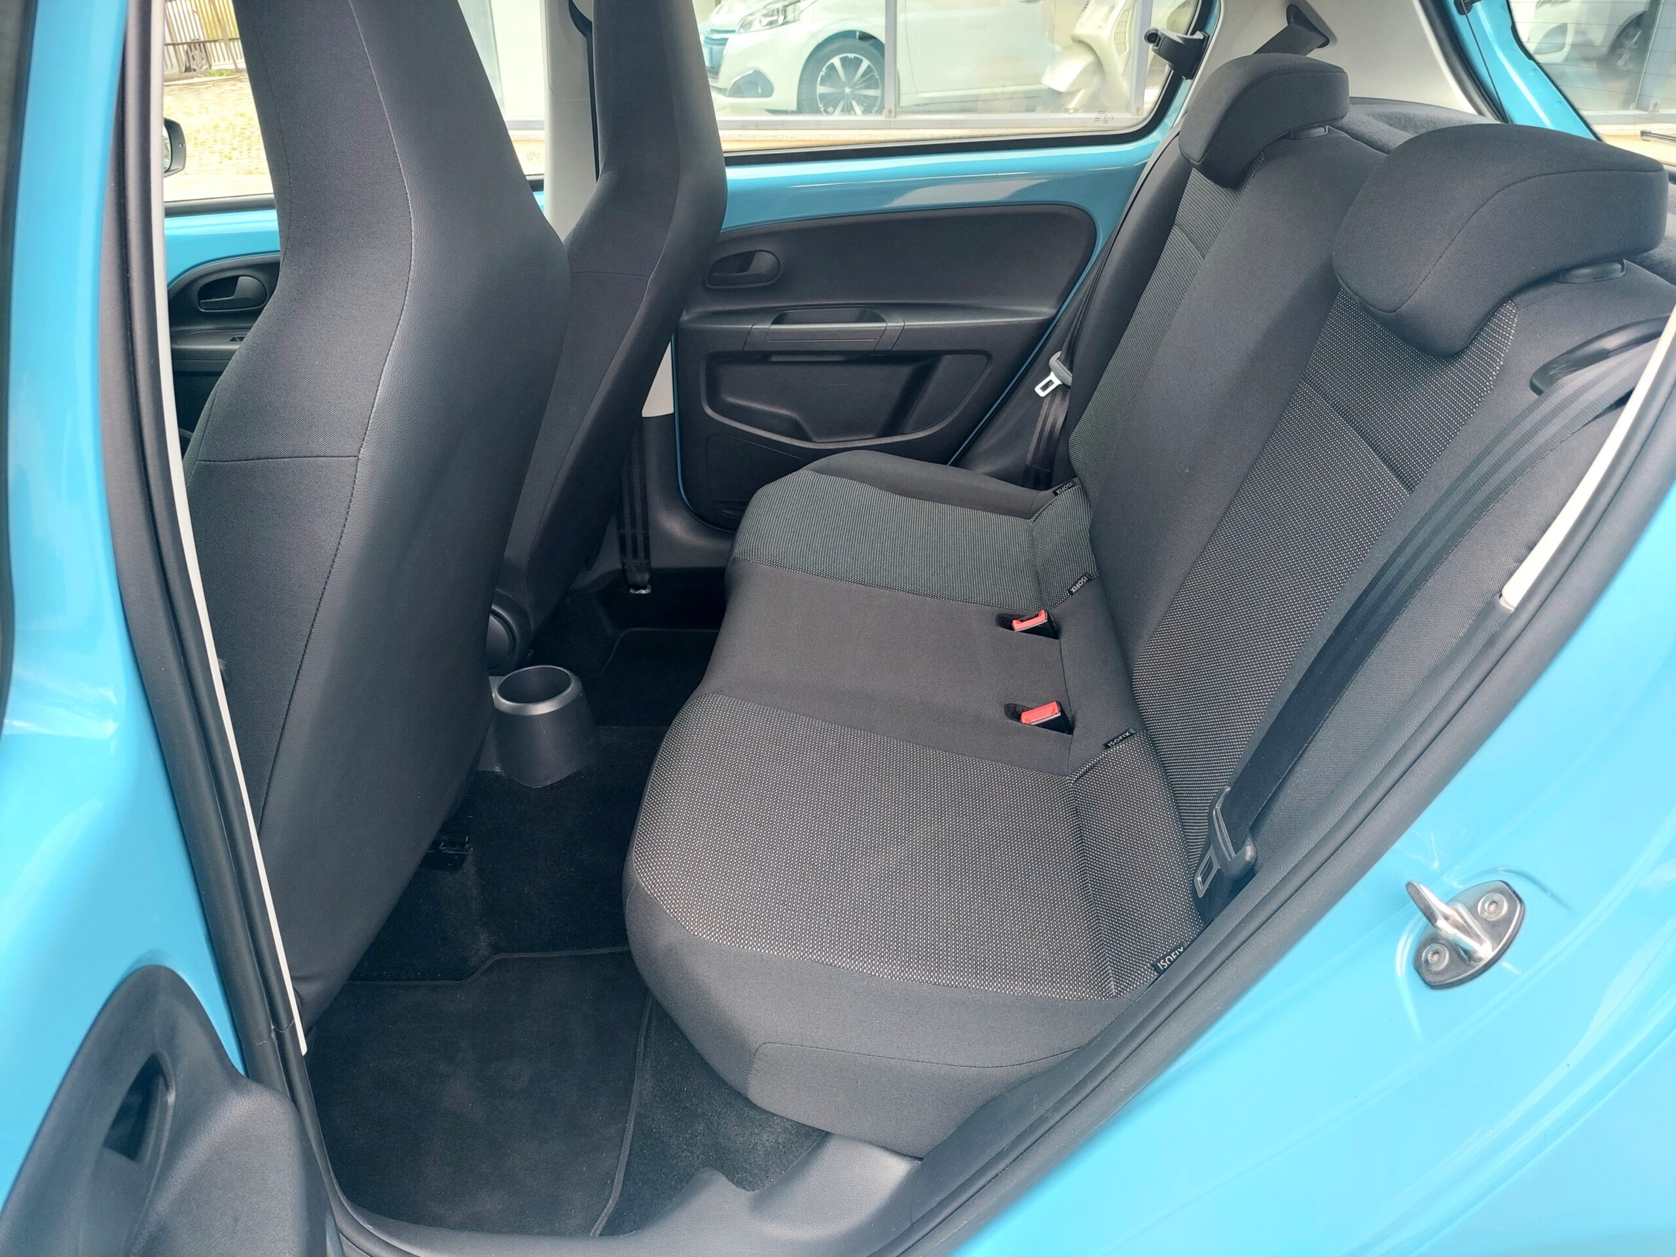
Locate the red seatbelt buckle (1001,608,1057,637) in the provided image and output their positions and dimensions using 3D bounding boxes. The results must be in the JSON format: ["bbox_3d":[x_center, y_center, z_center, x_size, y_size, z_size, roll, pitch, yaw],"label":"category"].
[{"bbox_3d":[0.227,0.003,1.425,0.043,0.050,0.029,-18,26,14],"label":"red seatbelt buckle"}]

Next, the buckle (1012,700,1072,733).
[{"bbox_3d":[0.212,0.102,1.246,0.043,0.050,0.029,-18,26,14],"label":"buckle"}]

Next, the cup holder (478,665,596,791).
[{"bbox_3d":[-0.352,0.103,1.416,0.130,0.098,0.128,1,29,4],"label":"cup holder"}]

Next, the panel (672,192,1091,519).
[{"bbox_3d":[0.057,-0.380,1.838,0.615,0.510,0.085,1,29,4],"label":"panel"}]

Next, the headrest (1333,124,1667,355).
[{"bbox_3d":[0.415,-0.263,0.797,0.141,0.129,0.215,10,29,-1],"label":"headrest"}]

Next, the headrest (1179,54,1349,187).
[{"bbox_3d":[0.462,-0.568,1.347,0.141,0.129,0.215,10,29,-1],"label":"headrest"}]

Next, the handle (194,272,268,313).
[{"bbox_3d":[-0.928,-0.516,1.859,0.117,0.060,0.045,1,29,4],"label":"handle"}]

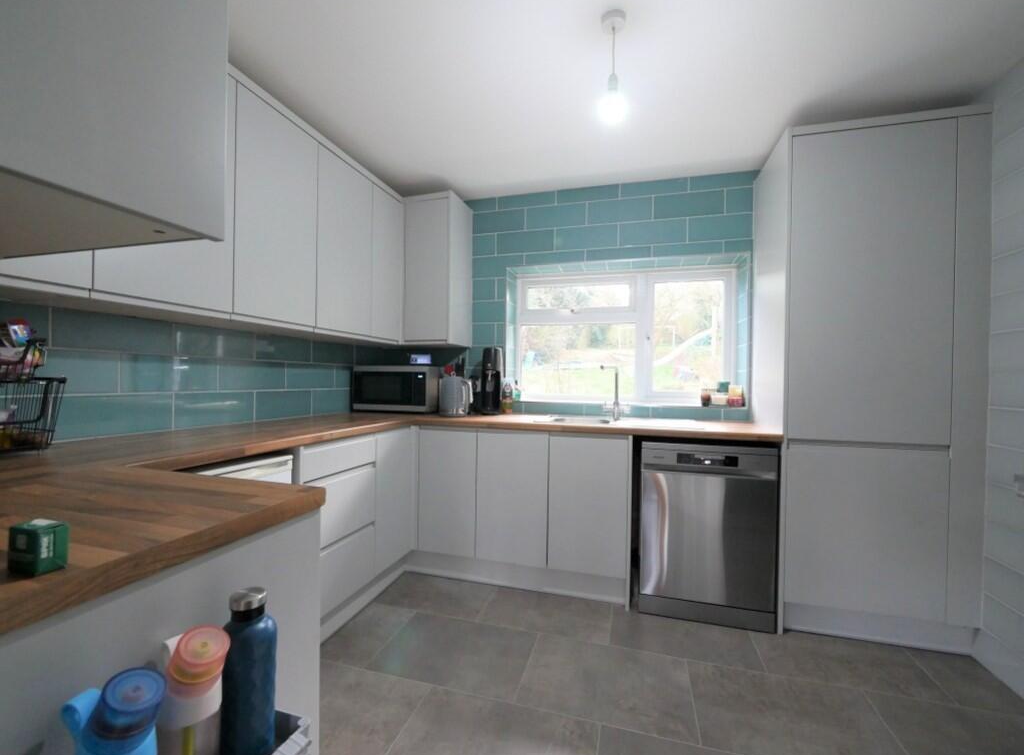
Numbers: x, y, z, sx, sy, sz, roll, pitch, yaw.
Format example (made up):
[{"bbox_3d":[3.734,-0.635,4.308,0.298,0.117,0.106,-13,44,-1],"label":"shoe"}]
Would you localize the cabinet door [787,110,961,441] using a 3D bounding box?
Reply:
[{"bbox_3d":[1.559,-0.403,1.816,0.596,1.371,0.020,1,1,15],"label":"cabinet door"}]

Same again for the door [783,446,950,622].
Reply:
[{"bbox_3d":[1.539,0.663,1.819,0.597,0.720,0.020,1,0,15],"label":"door"}]

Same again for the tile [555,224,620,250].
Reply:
[{"bbox_3d":[0.481,-0.895,2.665,0.400,0.150,0.010,1,0,15],"label":"tile"}]

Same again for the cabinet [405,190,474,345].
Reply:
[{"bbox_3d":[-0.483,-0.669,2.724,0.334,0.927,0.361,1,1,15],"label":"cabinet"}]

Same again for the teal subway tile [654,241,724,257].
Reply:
[{"bbox_3d":[1.061,-0.770,2.497,0.399,0.075,0.010,1,1,15],"label":"teal subway tile"}]

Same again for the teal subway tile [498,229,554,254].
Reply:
[{"bbox_3d":[0.093,-0.910,2.798,0.402,0.151,0.010,1,0,15],"label":"teal subway tile"}]

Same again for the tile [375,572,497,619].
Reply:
[{"bbox_3d":[-0.408,1.159,2.224,0.588,0.010,0.377,1,1,15],"label":"tile"}]

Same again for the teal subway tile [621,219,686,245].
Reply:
[{"bbox_3d":[0.881,-0.898,2.587,0.402,0.151,0.010,1,0,15],"label":"teal subway tile"}]

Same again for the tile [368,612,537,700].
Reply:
[{"bbox_3d":[-0.226,1.159,1.753,0.608,0.010,0.414,1,0,15],"label":"tile"}]

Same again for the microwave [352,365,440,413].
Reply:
[{"bbox_3d":[-0.754,0.081,2.814,0.487,0.294,0.360,1,0,7],"label":"microwave"}]

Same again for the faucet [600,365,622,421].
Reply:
[{"bbox_3d":[0.583,0.090,2.436,0.175,0.318,0.050,0,1,-45],"label":"faucet"}]

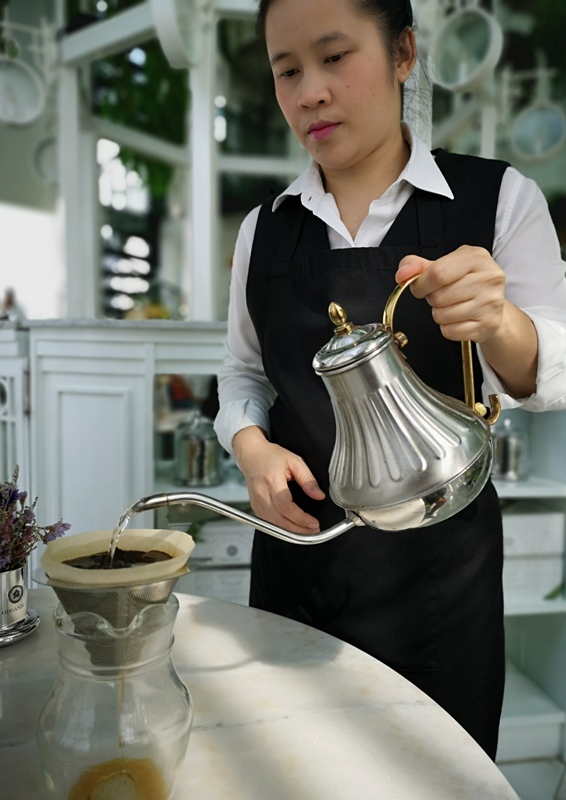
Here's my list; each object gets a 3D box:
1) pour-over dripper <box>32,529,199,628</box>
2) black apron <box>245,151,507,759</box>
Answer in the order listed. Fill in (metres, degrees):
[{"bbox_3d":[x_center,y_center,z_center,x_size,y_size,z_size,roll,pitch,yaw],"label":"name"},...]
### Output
[{"bbox_3d":[-0.116,0.139,0.435,0.110,0.076,0.110,1,4,0],"label":"pour-over dripper"},{"bbox_3d":[0.127,0.098,0.865,0.350,0.870,0.240,3,5,20],"label":"black apron"}]

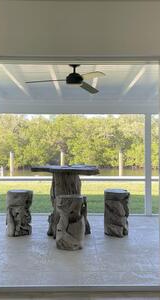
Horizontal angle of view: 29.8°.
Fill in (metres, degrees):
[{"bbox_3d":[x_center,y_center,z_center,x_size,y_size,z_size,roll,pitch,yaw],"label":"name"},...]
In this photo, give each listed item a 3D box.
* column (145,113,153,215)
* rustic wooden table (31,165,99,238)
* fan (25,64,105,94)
[{"bbox_3d":[1.320,0.280,5.800,0.105,1.960,0.105,0,0,-1],"label":"column"},{"bbox_3d":[-0.207,0.755,4.400,1.000,0.970,0.980,0,0,0],"label":"rustic wooden table"},{"bbox_3d":[-0.160,-1.050,4.200,1.170,0.320,1.250,0,0,0],"label":"fan"}]

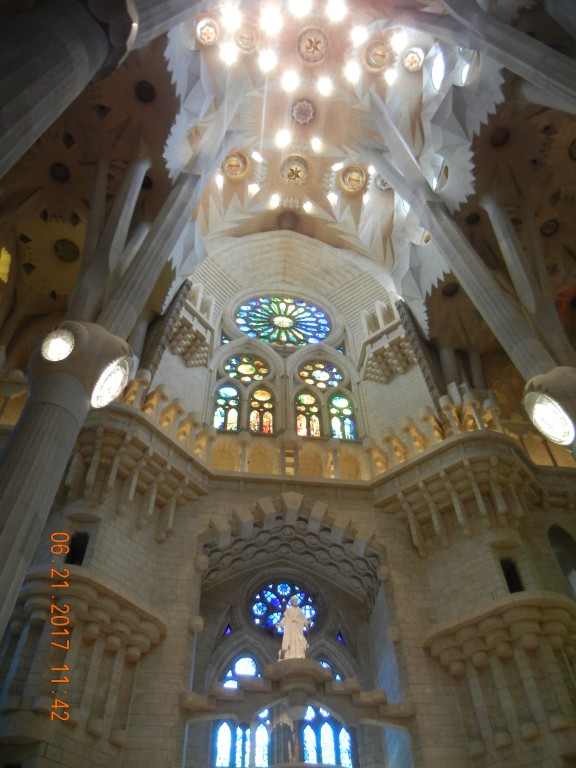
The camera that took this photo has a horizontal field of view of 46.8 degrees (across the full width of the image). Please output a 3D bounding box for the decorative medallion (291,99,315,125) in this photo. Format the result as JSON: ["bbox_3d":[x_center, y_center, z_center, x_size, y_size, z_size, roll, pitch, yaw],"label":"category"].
[{"bbox_3d":[0.888,-16.689,40.764,1.411,0.380,1.411,5,-53,-5],"label":"decorative medallion"}]

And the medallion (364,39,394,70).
[{"bbox_3d":[5.357,-19.202,38.966,1.720,0.350,1.720,-1,-53,-1],"label":"medallion"}]

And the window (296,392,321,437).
[{"bbox_3d":[1.039,1.495,33.981,1.234,3.618,0.250,5,-53,-5],"label":"window"}]

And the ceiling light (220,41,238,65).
[{"bbox_3d":[-3.401,-19.271,38.692,0.963,0.600,0.963,5,-53,-5],"label":"ceiling light"}]

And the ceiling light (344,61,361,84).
[{"bbox_3d":[3.825,-18.472,39.470,0.873,0.600,0.873,5,-53,-5],"label":"ceiling light"}]

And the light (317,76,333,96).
[{"bbox_3d":[2.138,-17.423,38.982,0.950,0.400,1.020,-1,-53,-1],"label":"light"}]

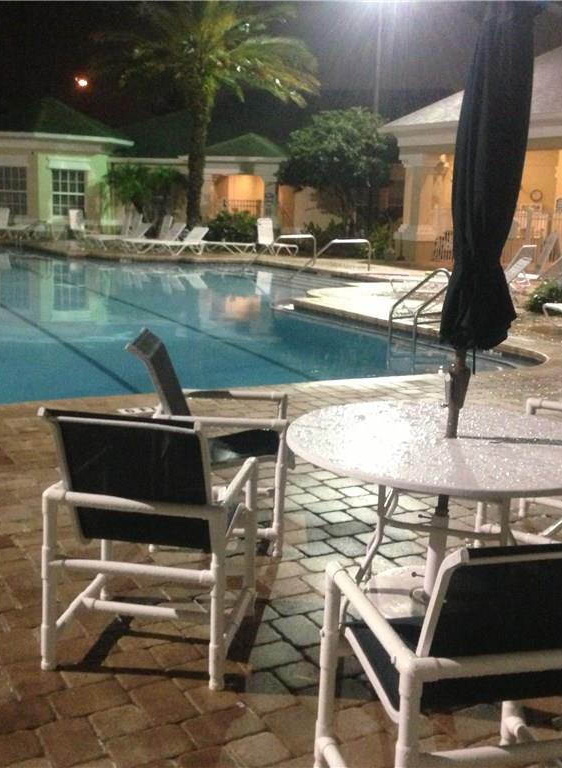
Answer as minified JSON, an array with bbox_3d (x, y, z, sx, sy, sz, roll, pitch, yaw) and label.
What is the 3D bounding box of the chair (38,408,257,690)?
[{"bbox_3d":[-0.440,0.478,3.318,0.607,0.914,0.741,4,11,9],"label":"chair"}]

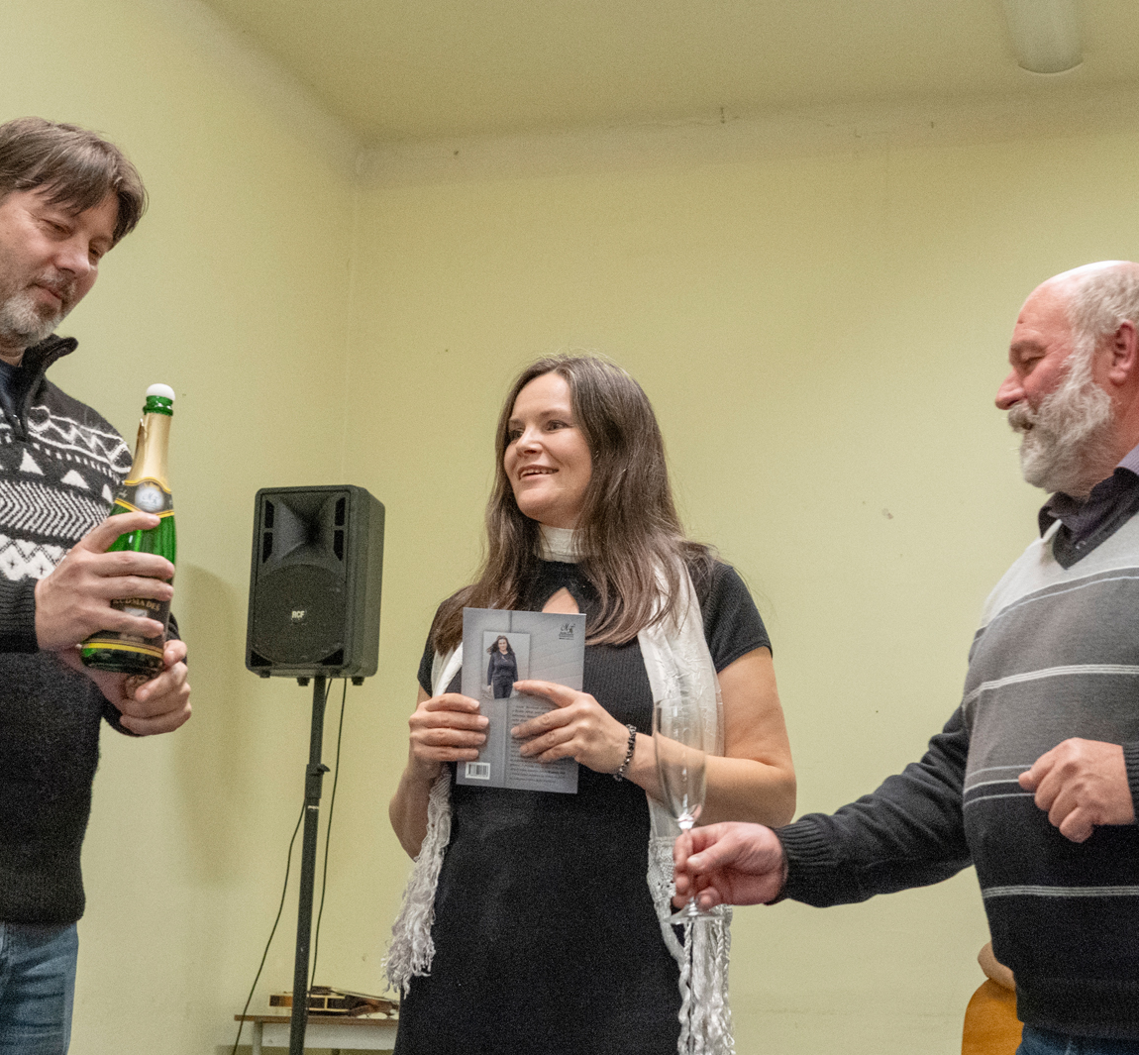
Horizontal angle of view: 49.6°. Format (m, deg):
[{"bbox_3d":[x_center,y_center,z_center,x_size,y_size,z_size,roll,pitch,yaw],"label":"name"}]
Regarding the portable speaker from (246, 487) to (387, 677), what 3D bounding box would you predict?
[{"bbox_3d":[-0.798,0.193,3.973,0.337,0.578,0.330,-2,-12,11],"label":"portable speaker"}]

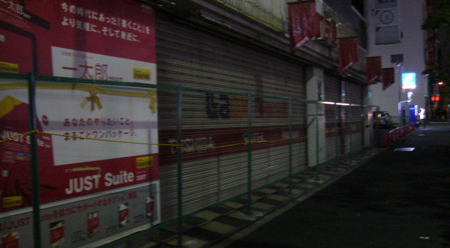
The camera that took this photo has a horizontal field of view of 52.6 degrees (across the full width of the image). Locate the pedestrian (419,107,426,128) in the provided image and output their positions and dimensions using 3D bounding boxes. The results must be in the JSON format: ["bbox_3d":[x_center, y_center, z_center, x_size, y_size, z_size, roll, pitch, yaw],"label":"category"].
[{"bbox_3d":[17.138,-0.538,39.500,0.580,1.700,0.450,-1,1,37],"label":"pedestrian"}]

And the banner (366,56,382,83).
[{"bbox_3d":[6.498,-2.332,19.800,0.600,1.170,0.050,-1,1,27],"label":"banner"}]

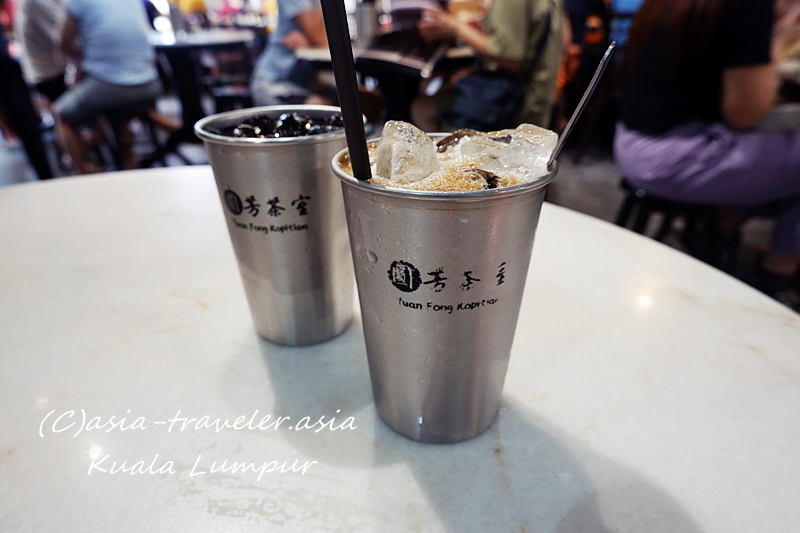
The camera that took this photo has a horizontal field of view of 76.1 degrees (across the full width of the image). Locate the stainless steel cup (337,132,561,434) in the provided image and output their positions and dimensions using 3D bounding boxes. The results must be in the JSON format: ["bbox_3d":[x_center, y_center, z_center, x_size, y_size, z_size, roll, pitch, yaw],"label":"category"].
[{"bbox_3d":[0.018,0.012,0.228,0.089,0.123,0.089,-1,25,0],"label":"stainless steel cup"}]

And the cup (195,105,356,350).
[{"bbox_3d":[-0.060,-0.022,0.294,0.089,0.123,0.089,-1,25,0],"label":"cup"}]

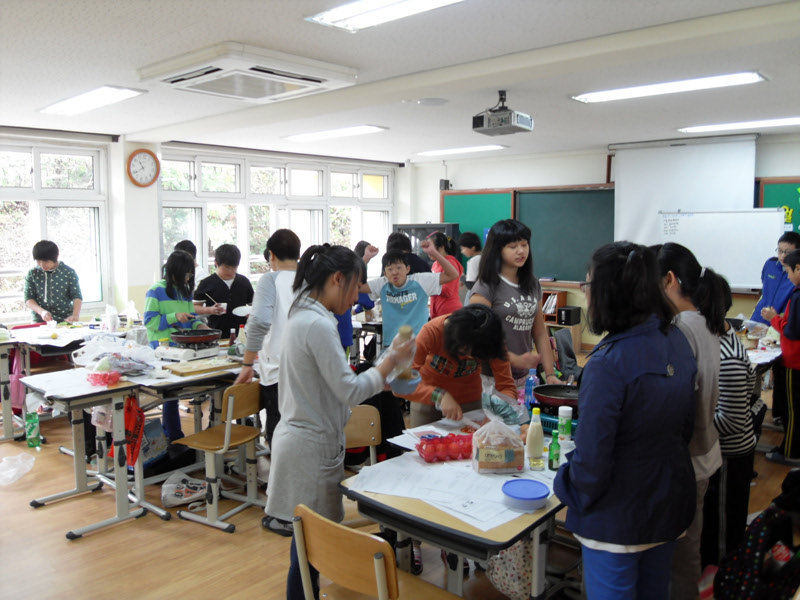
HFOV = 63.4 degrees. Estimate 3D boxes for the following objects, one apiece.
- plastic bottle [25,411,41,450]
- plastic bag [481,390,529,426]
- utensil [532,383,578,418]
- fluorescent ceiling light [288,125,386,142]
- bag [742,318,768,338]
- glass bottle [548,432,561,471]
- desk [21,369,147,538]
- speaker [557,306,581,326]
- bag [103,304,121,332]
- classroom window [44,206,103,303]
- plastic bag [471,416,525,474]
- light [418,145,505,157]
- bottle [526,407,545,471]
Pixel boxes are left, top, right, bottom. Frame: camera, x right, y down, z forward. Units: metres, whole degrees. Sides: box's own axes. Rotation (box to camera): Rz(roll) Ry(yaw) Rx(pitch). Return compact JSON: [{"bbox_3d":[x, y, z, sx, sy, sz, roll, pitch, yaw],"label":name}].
[{"bbox_3d":[-2.698,0.924,4.752,0.095,0.300,0.095,-3,8,-22],"label":"plastic bottle"},{"bbox_3d":[0.391,0.402,2.420,0.180,0.150,0.120,1,7,9],"label":"plastic bag"},{"bbox_3d":[0.744,0.430,2.888,0.300,0.060,0.340,2,7,12],"label":"utensil"},{"bbox_3d":[-0.709,-1.818,7.127,1.320,0.080,0.310,7,10,42],"label":"fluorescent ceiling light"},{"bbox_3d":[2.610,0.213,4.750,0.200,0.140,0.180,4,8,27],"label":"bag"},{"bbox_3d":[0.568,0.550,2.371,0.045,0.143,0.045,0,7,0],"label":"glass bottle"},{"bbox_3d":[-1.817,0.835,3.693,0.640,0.742,0.445,7,9,43],"label":"desk"},{"bbox_3d":[2.023,0.191,7.729,0.160,0.185,0.250,6,9,39],"label":"speaker"},{"bbox_3d":[-2.385,0.148,5.336,0.140,0.210,0.120,0,7,0],"label":"bag"},{"bbox_3d":[-3.019,-0.408,5.995,0.060,0.900,0.550,6,9,39],"label":"classroom window"},{"bbox_3d":[0.357,0.511,2.350,0.190,0.200,0.130,0,7,-3],"label":"plastic bag"},{"bbox_3d":[0.683,-1.707,7.533,1.260,0.080,0.310,6,9,39],"label":"light"},{"bbox_3d":[0.499,0.504,2.368,0.065,0.234,0.065,0,7,0],"label":"bottle"}]

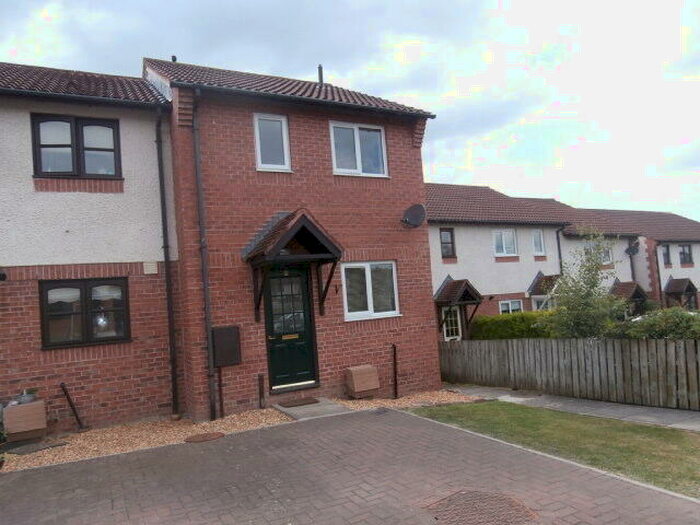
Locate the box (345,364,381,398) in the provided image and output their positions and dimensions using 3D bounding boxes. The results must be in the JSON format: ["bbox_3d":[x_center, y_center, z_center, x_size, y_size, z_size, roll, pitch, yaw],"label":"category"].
[{"bbox_3d":[0.259,2.081,8.516,0.480,0.500,0.320,-3,-3,-27],"label":"box"}]

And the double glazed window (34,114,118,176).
[{"bbox_3d":[-4.344,-1.840,7.773,1.250,1.000,0.100,-3,-3,-27],"label":"double glazed window"}]

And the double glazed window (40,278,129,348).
[{"bbox_3d":[-4.143,0.788,7.644,1.250,1.060,0.100,-3,-3,-27],"label":"double glazed window"}]

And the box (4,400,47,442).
[{"bbox_3d":[-4.680,2.288,6.997,0.480,0.480,0.320,-3,-3,-27],"label":"box"}]

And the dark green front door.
[{"bbox_3d":[-1.000,1.091,8.247,0.830,2.020,0.090,-3,-3,-27],"label":"dark green front door"}]

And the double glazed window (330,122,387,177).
[{"bbox_3d":[0.193,-2.113,9.091,1.170,1.000,0.100,-3,-3,-27],"label":"double glazed window"}]

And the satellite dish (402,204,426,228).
[{"bbox_3d":[1.218,-0.869,9.137,0.430,0.440,0.300,-6,-4,36],"label":"satellite dish"}]

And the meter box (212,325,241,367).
[{"bbox_3d":[-1.912,1.312,7.576,0.410,0.610,0.170,-3,-3,-27],"label":"meter box"}]

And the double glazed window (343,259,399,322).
[{"bbox_3d":[0.403,0.519,8.966,1.170,1.040,0.100,-3,-3,-27],"label":"double glazed window"}]

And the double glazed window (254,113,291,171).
[{"bbox_3d":[-1.318,-2.047,8.304,0.620,1.000,0.100,-3,-3,-27],"label":"double glazed window"}]

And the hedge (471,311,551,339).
[{"bbox_3d":[4.900,2.476,14.650,0.850,1.750,3.100,-3,-3,-27],"label":"hedge"}]

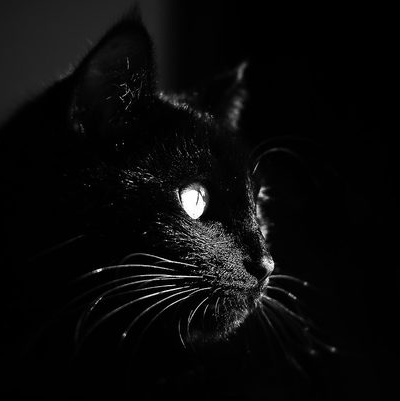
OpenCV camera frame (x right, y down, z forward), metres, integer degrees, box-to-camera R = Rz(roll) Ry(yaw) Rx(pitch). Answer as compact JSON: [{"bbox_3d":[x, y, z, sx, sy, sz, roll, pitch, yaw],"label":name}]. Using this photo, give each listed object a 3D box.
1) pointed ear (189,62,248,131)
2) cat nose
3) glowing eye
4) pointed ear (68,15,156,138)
[{"bbox_3d":[0.009,-0.050,0.615,0.022,0.044,0.036,19,-6,21],"label":"pointed ear"},{"bbox_3d":[0.026,0.030,0.548,0.010,0.012,0.014,6,0,32],"label":"cat nose"},{"bbox_3d":[-0.003,0.000,0.552,0.015,0.015,0.008,6,0,-43],"label":"glowing eye"},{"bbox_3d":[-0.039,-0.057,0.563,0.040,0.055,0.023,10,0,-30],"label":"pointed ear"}]

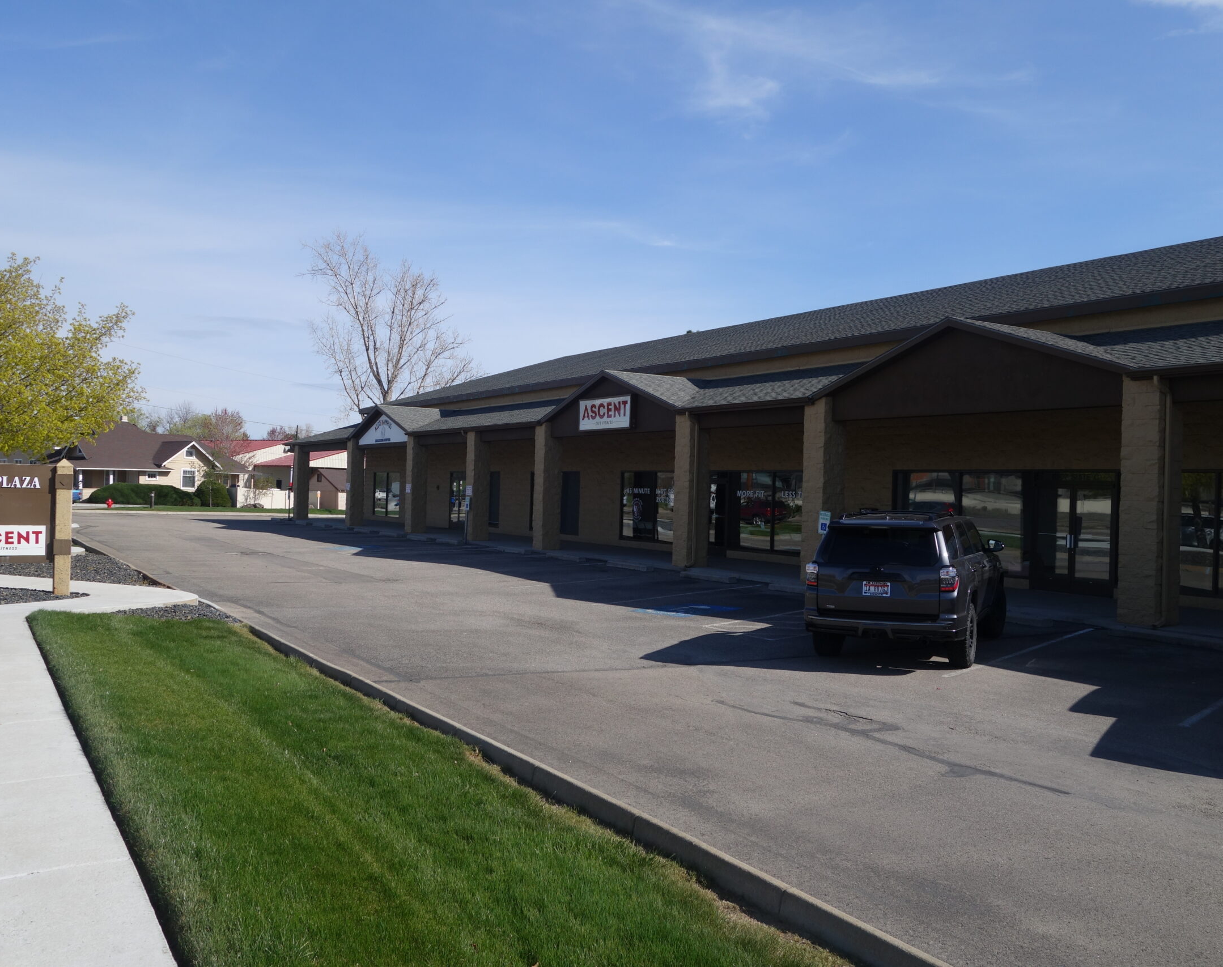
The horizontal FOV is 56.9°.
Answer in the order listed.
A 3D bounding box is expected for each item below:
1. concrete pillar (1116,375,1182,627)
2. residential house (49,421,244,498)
[{"bbox_3d":[8.138,0.262,17.021,0.610,3.700,0.610,1,0,-31],"label":"concrete pillar"},{"bbox_3d":[-38.888,-1.858,95.000,14.500,7.100,11.500,1,0,-38],"label":"residential house"}]

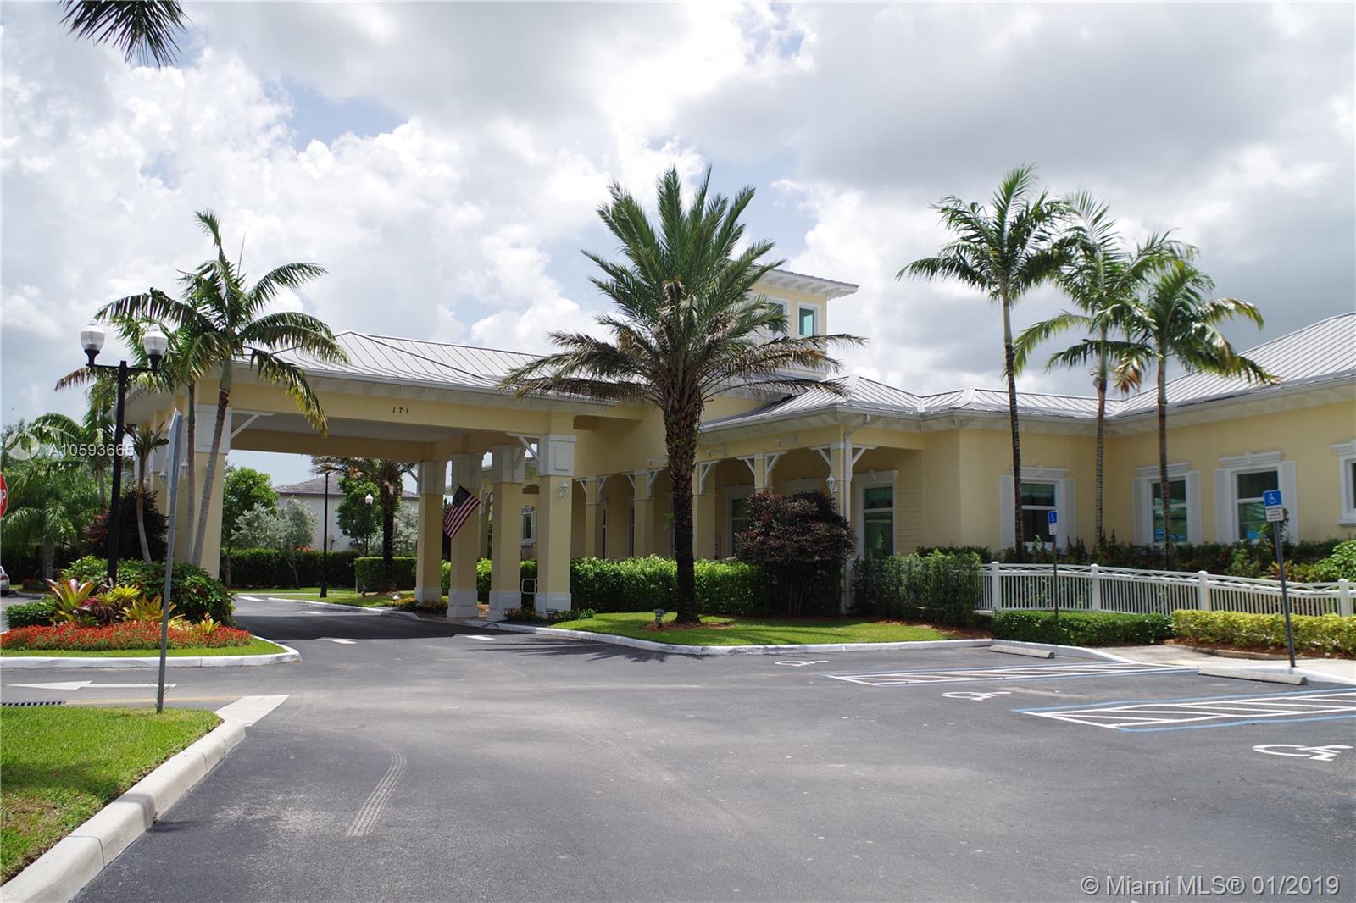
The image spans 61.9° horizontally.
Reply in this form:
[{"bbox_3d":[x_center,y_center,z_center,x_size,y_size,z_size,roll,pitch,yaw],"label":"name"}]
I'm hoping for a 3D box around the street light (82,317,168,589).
[{"bbox_3d":[-10.235,0.527,20.847,1.450,5.950,0.450,2,-6,-17],"label":"street light"}]

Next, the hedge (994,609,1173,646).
[{"bbox_3d":[8.625,3.772,24.299,3.300,0.620,1.800,4,-7,-31],"label":"hedge"}]

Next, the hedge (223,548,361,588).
[{"bbox_3d":[-22.153,6.770,64.627,8.300,2.200,1.300,4,-7,-31],"label":"hedge"}]

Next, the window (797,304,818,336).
[{"bbox_3d":[4.977,-5.015,43.500,0.980,1.280,0.150,4,-7,-31],"label":"window"}]

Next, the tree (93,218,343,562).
[{"bbox_3d":[-9.590,-0.629,23.480,5.100,8.800,4.800,0,-6,0],"label":"tree"}]

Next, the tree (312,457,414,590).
[{"bbox_3d":[-13.128,1.629,50.085,7.200,9.300,7.000,0,-6,0],"label":"tree"}]

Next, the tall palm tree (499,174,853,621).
[{"bbox_3d":[0.064,-1.371,27.485,8.600,11.100,8.400,0,-6,0],"label":"tall palm tree"}]

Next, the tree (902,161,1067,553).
[{"bbox_3d":[7.537,-1.348,27.288,4.200,10.800,4.100,0,-6,0],"label":"tree"}]

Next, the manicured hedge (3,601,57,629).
[{"bbox_3d":[-13.703,3.542,24.052,1.200,0.550,0.750,0,-6,0],"label":"manicured hedge"}]

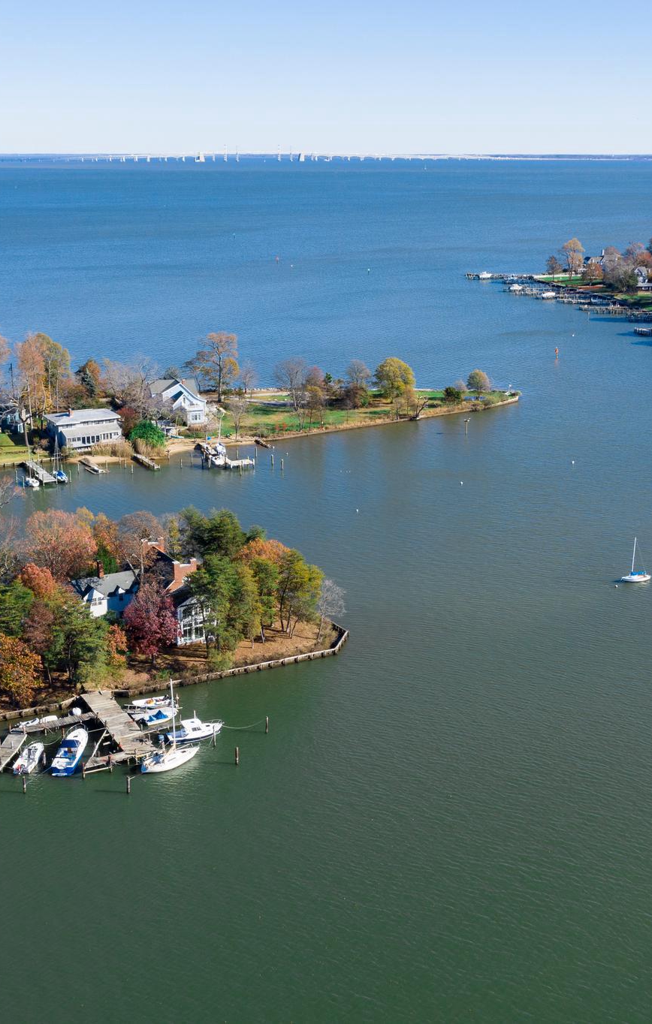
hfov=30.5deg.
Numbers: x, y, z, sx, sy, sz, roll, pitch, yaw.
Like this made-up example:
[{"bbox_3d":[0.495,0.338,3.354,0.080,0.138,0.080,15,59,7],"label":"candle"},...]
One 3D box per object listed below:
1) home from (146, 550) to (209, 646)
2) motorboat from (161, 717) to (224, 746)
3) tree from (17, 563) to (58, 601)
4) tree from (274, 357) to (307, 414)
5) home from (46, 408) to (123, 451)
[{"bbox_3d":[-21.250,11.220,171.570,8.300,11.300,13.000,-9,19,-29],"label":"home"},{"bbox_3d":[-15.930,26.280,144.230,7.300,2.400,2.400,-8,18,-24],"label":"motorboat"},{"bbox_3d":[-39.550,11.453,164.601,5.945,9.004,5.945,0,17,0],"label":"tree"},{"bbox_3d":[-9.450,-34.180,318.830,8.760,14.110,8.580,0,17,-2],"label":"tree"},{"bbox_3d":[-57.000,-19.960,281.739,15.000,6.500,12.500,-9,19,-29],"label":"home"}]

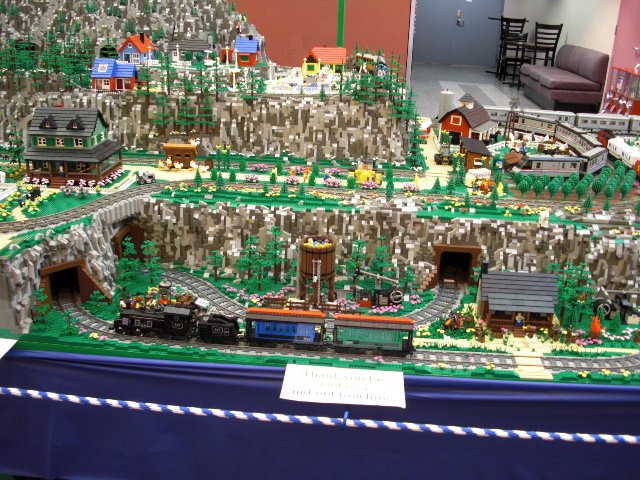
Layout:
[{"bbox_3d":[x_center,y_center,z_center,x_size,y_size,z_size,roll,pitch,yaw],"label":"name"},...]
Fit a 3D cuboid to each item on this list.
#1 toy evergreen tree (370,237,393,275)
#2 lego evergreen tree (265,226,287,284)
[{"bbox_3d":[0.189,0.061,2.050,0.066,0.140,0.066,3,22,3],"label":"toy evergreen tree"},{"bbox_3d":[-0.134,0.048,2.012,0.067,0.194,0.067,2,24,3],"label":"lego evergreen tree"}]

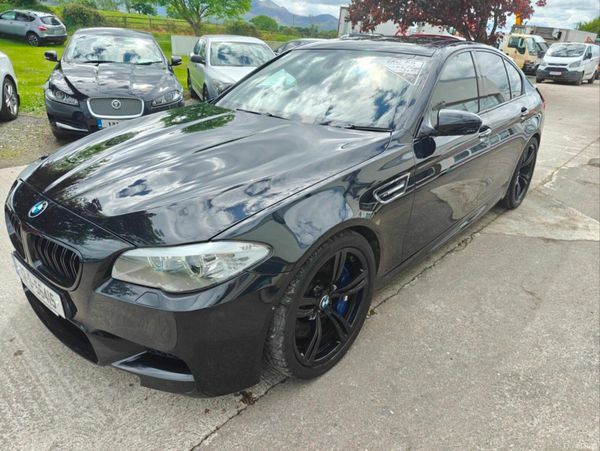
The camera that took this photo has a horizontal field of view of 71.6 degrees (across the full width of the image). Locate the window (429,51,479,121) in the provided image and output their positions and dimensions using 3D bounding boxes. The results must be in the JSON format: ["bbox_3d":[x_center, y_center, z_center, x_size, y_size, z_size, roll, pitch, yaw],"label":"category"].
[{"bbox_3d":[0.908,-0.829,2.502,0.060,0.430,0.880,-13,7,46],"label":"window"}]

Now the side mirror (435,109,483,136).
[{"bbox_3d":[0.819,-0.535,2.180,0.235,0.150,0.150,19,29,38],"label":"side mirror"}]

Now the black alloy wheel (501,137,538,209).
[{"bbox_3d":[2.011,-0.511,3.959,0.285,0.690,0.690,19,29,38],"label":"black alloy wheel"}]

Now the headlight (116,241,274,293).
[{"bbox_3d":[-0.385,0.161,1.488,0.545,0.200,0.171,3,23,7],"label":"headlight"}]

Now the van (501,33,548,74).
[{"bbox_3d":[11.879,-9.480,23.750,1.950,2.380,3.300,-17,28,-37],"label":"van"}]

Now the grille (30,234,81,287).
[{"bbox_3d":[-0.919,0.130,1.593,0.310,0.170,0.060,13,18,28],"label":"grille"}]

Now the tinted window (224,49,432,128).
[{"bbox_3d":[0.122,-0.929,2.756,1.430,0.110,0.840,19,57,38],"label":"tinted window"}]

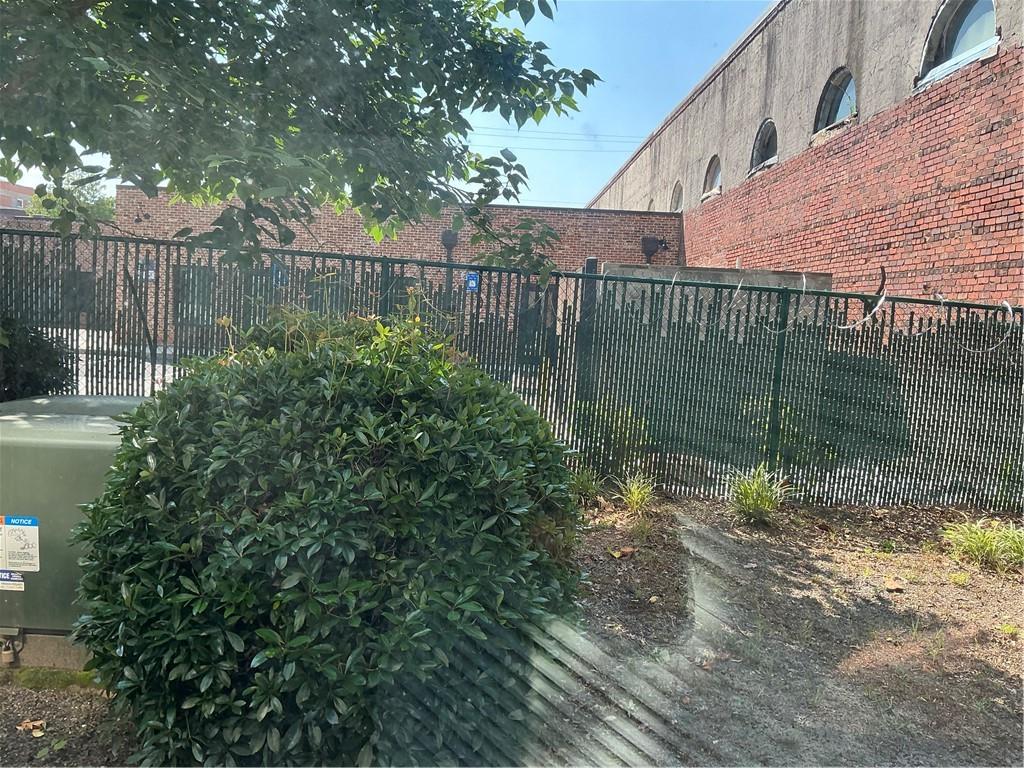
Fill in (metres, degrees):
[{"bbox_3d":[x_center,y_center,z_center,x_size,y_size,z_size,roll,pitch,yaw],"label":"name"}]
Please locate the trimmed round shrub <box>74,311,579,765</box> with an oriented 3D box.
[{"bbox_3d":[-0.497,0.449,2.397,1.360,1.280,1.360,3,5,0],"label":"trimmed round shrub"}]

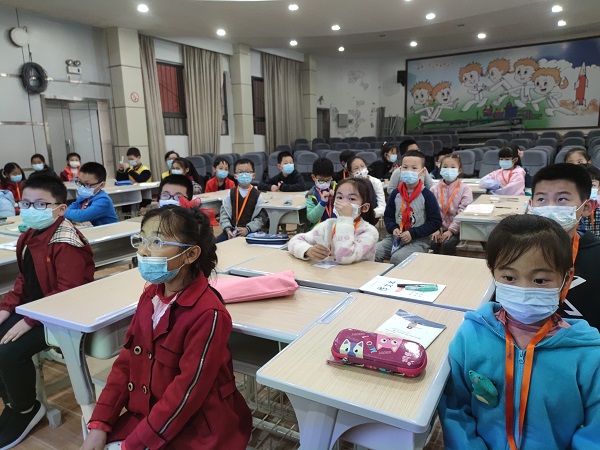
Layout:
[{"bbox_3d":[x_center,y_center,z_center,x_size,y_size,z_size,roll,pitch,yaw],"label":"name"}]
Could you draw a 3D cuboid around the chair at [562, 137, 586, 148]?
[{"bbox_3d":[5.575,-1.271,8.486,0.550,1.000,0.650,4,13,27],"label":"chair"}]

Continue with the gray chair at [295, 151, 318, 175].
[{"bbox_3d":[0.123,-0.844,7.975,0.540,1.065,0.620,1,12,12],"label":"gray chair"}]

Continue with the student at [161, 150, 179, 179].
[{"bbox_3d":[-1.549,-0.315,5.068,0.420,1.140,0.600,6,14,33],"label":"student"}]

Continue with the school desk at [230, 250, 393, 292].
[{"bbox_3d":[0.070,0.540,1.935,0.610,0.720,0.410,5,13,26],"label":"school desk"}]

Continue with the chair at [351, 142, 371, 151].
[{"bbox_3d":[1.618,-1.670,11.184,0.540,1.030,0.620,2,12,16],"label":"chair"}]

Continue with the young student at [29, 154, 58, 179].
[{"bbox_3d":[-3.025,-0.308,5.000,0.410,1.060,0.500,-4,12,-15],"label":"young student"}]

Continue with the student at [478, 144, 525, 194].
[{"bbox_3d":[1.991,-0.171,4.013,0.450,1.130,0.600,4,13,23],"label":"student"}]

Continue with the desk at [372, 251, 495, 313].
[{"bbox_3d":[0.583,0.544,1.768,0.410,0.700,0.610,6,14,33],"label":"desk"}]

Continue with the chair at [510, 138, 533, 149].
[{"bbox_3d":[4.586,-1.281,8.686,0.550,1.000,0.650,4,13,27],"label":"chair"}]

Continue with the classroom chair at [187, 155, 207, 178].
[{"bbox_3d":[-1.939,-0.794,7.779,0.540,0.960,0.580,-1,12,0],"label":"classroom chair"}]

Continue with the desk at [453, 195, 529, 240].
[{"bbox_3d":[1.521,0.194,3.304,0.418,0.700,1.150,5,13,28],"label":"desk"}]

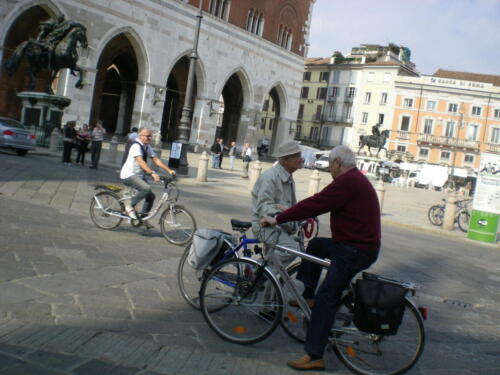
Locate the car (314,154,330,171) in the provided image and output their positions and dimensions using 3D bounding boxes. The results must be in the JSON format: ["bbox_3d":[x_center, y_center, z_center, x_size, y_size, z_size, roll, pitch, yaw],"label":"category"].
[{"bbox_3d":[7.428,-2.391,54.000,1.780,1.520,4.200,9,4,21],"label":"car"}]

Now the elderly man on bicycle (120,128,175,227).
[{"bbox_3d":[-1.531,-0.134,8.200,0.800,1.500,0.570,9,4,21],"label":"elderly man on bicycle"}]

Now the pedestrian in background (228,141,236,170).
[{"bbox_3d":[-1.099,-2.070,35.500,0.360,1.720,0.500,5,5,-37],"label":"pedestrian in background"}]

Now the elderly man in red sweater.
[{"bbox_3d":[0.499,0.505,4.138,0.900,1.650,0.560,9,4,22],"label":"elderly man in red sweater"}]

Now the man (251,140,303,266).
[{"bbox_3d":[0.243,0.384,4.850,0.530,1.650,0.540,10,4,28],"label":"man"}]

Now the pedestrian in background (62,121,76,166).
[{"bbox_3d":[-6.859,-1.662,20.800,0.420,1.680,0.500,6,4,-24],"label":"pedestrian in background"}]

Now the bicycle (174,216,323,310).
[{"bbox_3d":[0.074,0.728,4.889,1.730,1.060,0.600,10,4,28],"label":"bicycle"}]

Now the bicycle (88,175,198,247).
[{"bbox_3d":[-1.602,0.265,8.330,1.820,1.030,0.600,9,4,19],"label":"bicycle"}]

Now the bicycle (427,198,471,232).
[{"bbox_3d":[6.198,0.782,16.900,0.570,0.980,1.660,5,5,-35],"label":"bicycle"}]

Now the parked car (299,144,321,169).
[{"bbox_3d":[5.561,-2.976,55.000,1.900,2.050,4.700,9,4,17],"label":"parked car"}]

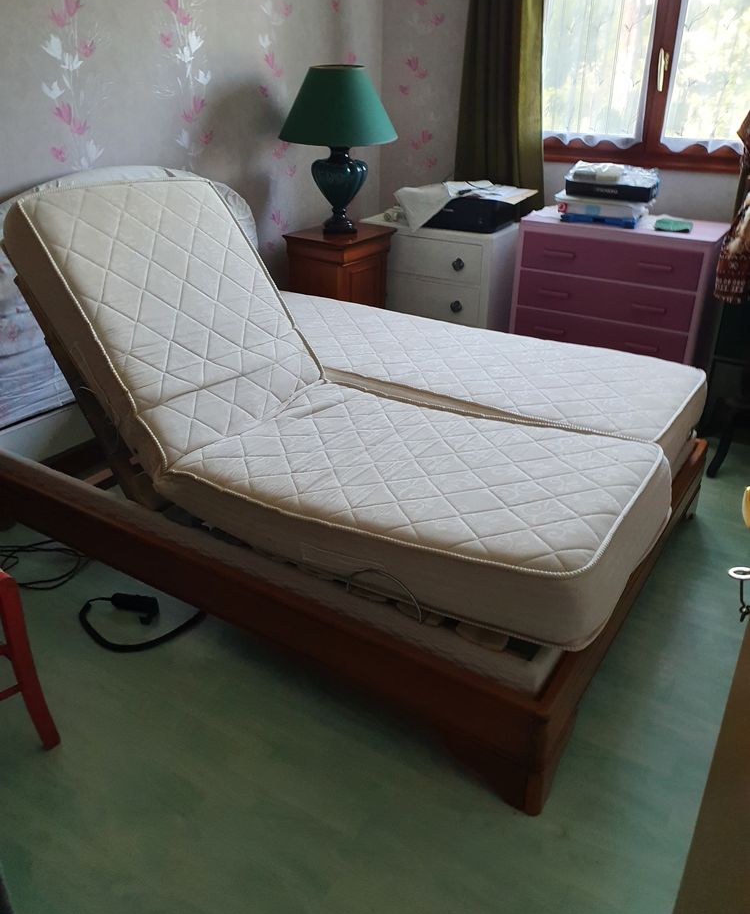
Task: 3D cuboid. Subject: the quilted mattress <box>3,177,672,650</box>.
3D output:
[{"bbox_3d":[-0.091,-0.245,2.110,1.782,0.868,0.705,17,33,30],"label":"quilted mattress"}]

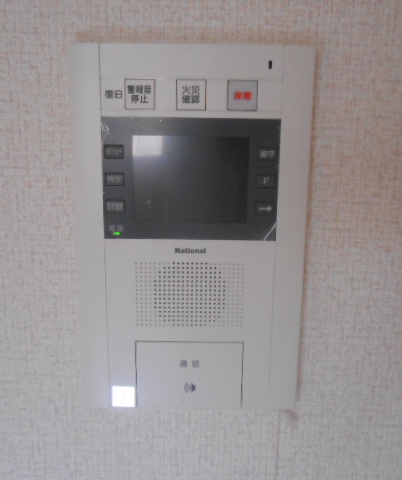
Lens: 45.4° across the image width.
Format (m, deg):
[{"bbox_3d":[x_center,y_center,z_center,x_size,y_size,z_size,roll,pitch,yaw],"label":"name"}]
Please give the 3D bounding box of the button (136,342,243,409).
[{"bbox_3d":[-0.008,0.092,0.331,0.072,0.048,0.006,1,11,0],"label":"button"}]

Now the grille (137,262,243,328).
[{"bbox_3d":[-0.007,0.036,0.320,0.071,0.044,0.005,1,11,0],"label":"grille"}]

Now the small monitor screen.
[{"bbox_3d":[-0.006,-0.038,0.305,0.072,0.053,0.005,1,11,0],"label":"small monitor screen"}]

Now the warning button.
[{"bbox_3d":[0.026,-0.088,0.294,0.018,0.018,0.005,1,11,0],"label":"warning button"}]

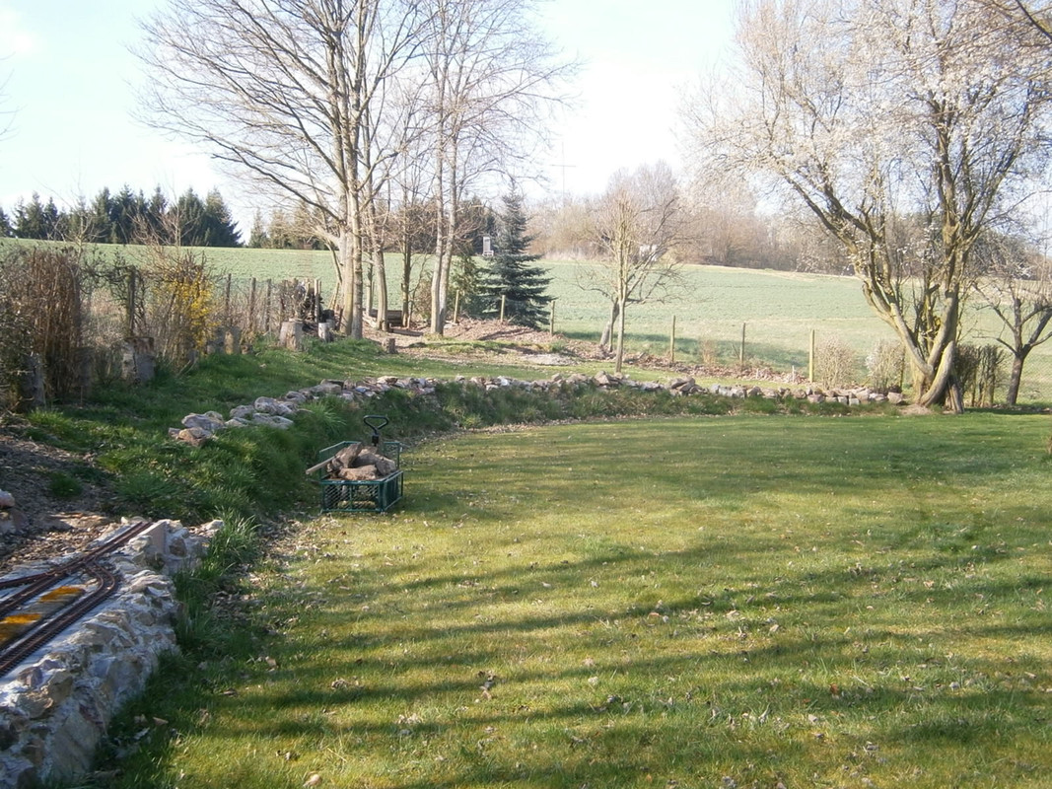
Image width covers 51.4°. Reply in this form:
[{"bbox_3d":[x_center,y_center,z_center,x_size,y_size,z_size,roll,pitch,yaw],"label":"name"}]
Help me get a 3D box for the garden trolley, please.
[{"bbox_3d":[-1.403,0.587,9.494,0.560,0.780,1.020,0,3,3],"label":"garden trolley"}]

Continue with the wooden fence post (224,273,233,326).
[{"bbox_3d":[-5.389,-1.624,19.800,0.085,1.160,0.085,0,3,0],"label":"wooden fence post"}]

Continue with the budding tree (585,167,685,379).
[{"bbox_3d":[2.142,-2.409,22.000,2.100,3.900,2.100,0,3,0],"label":"budding tree"}]

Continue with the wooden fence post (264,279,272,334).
[{"bbox_3d":[-5.646,-1.925,24.000,0.085,1.233,0.085,0,3,0],"label":"wooden fence post"}]

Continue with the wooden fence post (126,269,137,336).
[{"bbox_3d":[-5.336,-1.107,14.800,0.095,1.214,0.095,0,3,0],"label":"wooden fence post"}]

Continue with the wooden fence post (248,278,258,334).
[{"bbox_3d":[-5.542,-1.791,22.200,0.090,1.201,0.090,0,3,0],"label":"wooden fence post"}]

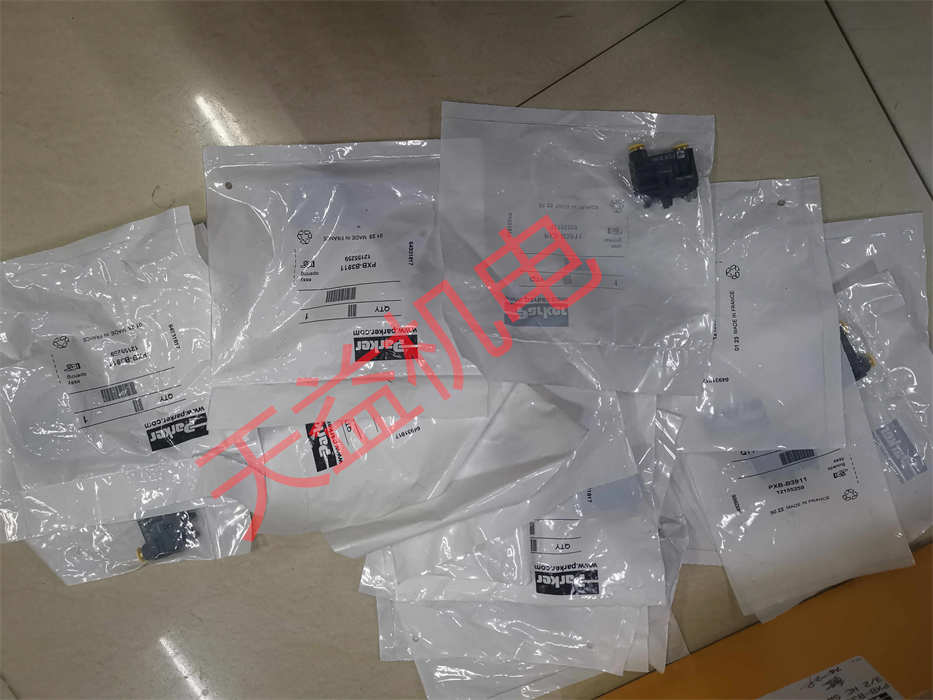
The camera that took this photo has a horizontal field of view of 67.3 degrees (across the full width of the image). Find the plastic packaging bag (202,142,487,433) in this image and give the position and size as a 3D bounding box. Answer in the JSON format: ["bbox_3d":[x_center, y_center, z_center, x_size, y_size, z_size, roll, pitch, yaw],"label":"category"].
[{"bbox_3d":[-0.068,-0.036,0.390,0.156,0.020,0.158,-1,95,0],"label":"plastic packaging bag"}]

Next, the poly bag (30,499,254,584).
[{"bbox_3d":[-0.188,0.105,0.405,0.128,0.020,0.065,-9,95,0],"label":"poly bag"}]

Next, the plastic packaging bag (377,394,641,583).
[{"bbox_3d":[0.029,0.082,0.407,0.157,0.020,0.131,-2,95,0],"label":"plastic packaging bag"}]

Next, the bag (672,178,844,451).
[{"bbox_3d":[0.159,-0.019,0.392,0.106,0.018,0.151,-2,95,0],"label":"bag"}]

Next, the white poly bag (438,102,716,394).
[{"bbox_3d":[0.062,-0.056,0.388,0.153,0.020,0.159,2,95,0],"label":"white poly bag"}]

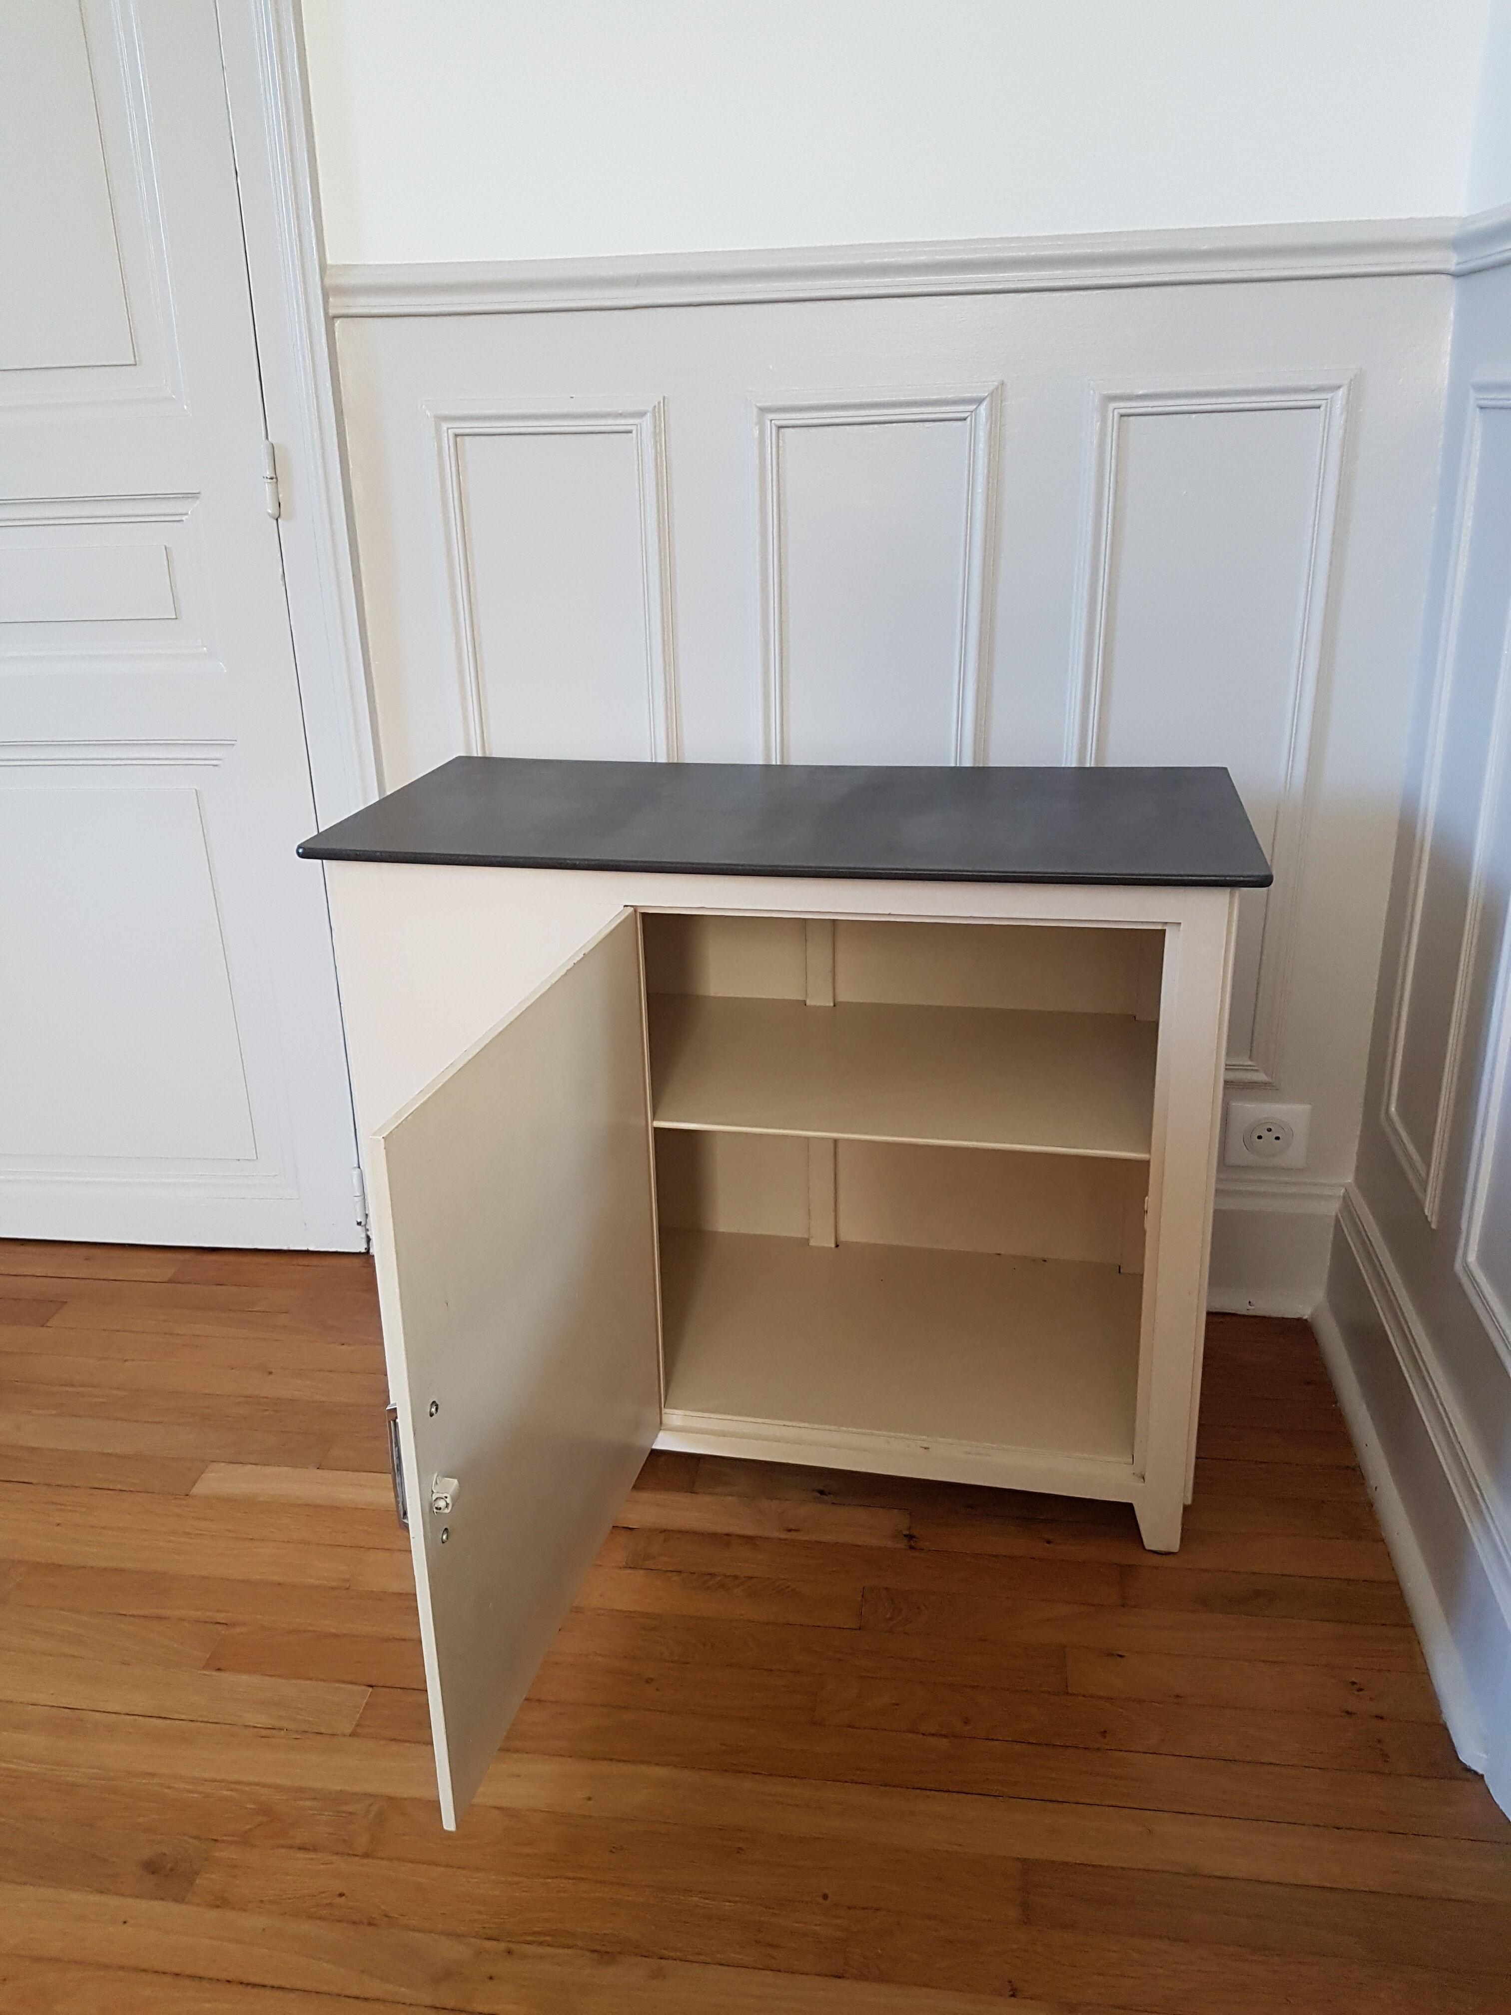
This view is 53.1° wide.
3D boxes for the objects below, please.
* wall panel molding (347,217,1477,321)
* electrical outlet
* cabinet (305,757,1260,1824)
[{"bbox_3d":[0.109,-0.698,1.432,1.075,0.046,0.024,1,20,7],"label":"wall panel molding"},{"bbox_3d":[0.573,0.143,1.693,0.084,0.081,0.013,1,20,7],"label":"electrical outlet"},{"bbox_3d":[0.000,0.195,1.302,0.801,0.651,0.826,3,21,11],"label":"cabinet"}]

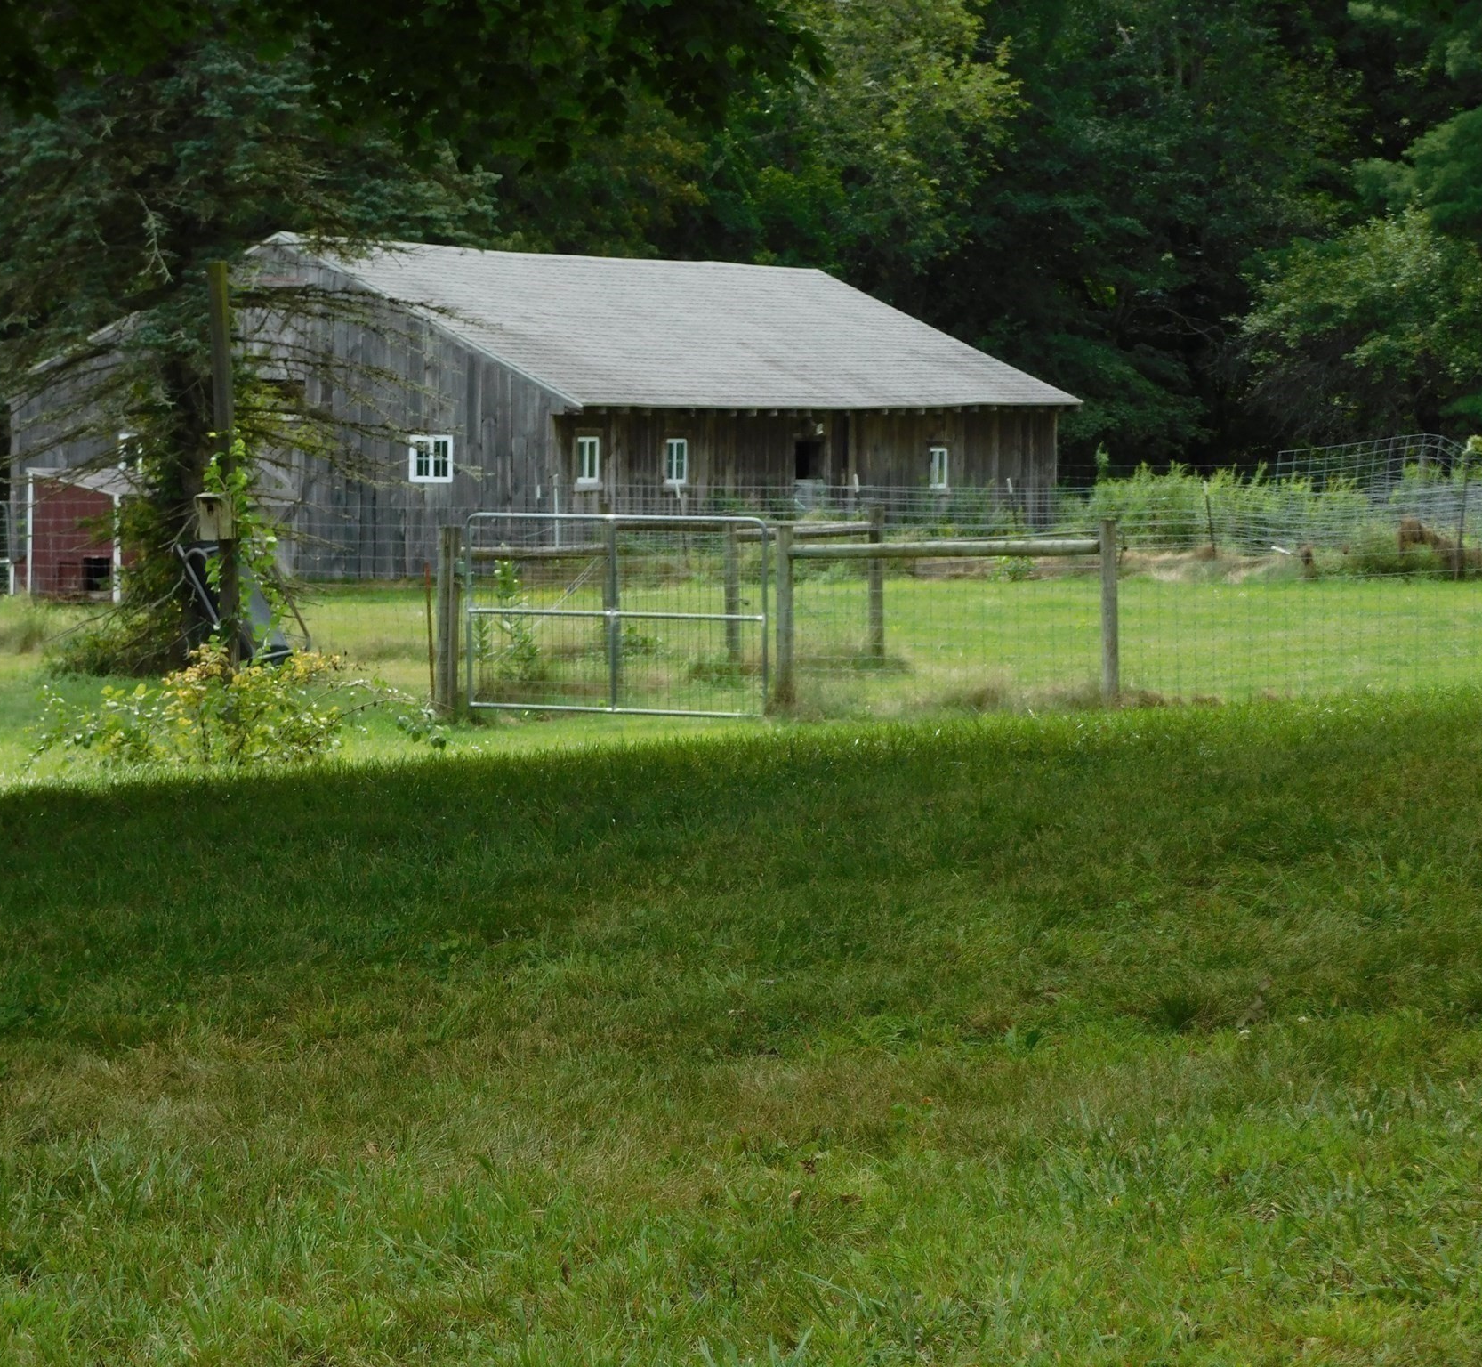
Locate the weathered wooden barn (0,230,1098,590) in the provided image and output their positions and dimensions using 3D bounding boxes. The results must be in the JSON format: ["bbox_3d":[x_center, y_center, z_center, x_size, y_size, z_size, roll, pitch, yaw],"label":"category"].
[{"bbox_3d":[-2.279,-3.897,84.965,8.550,4.550,15.800,1,3,26],"label":"weathered wooden barn"}]

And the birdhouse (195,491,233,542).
[{"bbox_3d":[-3.302,-1.043,37.900,0.150,0.295,0.220,2,3,38],"label":"birdhouse"}]

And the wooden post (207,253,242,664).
[{"bbox_3d":[-3.227,-1.197,38.064,0.095,2.910,0.095,-1,3,26],"label":"wooden post"}]

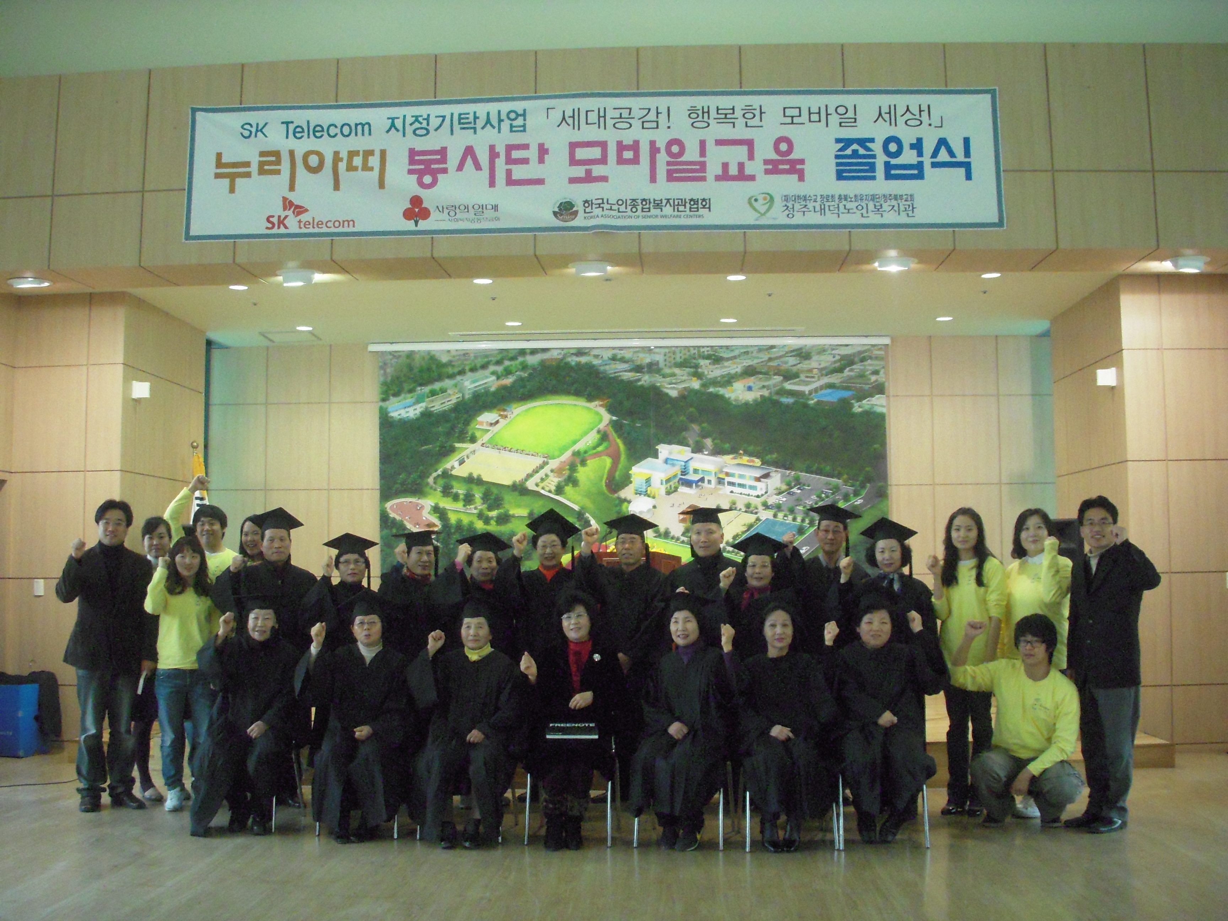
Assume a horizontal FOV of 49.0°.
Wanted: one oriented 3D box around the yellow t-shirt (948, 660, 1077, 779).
[{"bbox_3d":[2.077,1.328,6.974,0.660,0.600,0.380,-1,-4,9],"label":"yellow t-shirt"}]

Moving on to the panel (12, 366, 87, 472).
[{"bbox_3d":[-4.373,-0.319,10.461,0.655,0.850,0.030,-1,-4,3],"label":"panel"}]

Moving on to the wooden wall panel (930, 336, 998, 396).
[{"bbox_3d":[3.144,-0.849,12.104,0.605,0.550,0.040,-1,-4,3],"label":"wooden wall panel"}]

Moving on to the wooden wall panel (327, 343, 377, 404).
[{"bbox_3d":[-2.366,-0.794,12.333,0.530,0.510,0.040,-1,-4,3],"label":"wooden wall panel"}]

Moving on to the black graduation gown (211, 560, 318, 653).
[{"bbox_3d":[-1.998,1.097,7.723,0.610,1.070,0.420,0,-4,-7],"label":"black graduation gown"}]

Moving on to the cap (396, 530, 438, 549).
[{"bbox_3d":[-1.141,0.465,7.821,0.290,0.130,0.280,2,-11,-8],"label":"cap"}]

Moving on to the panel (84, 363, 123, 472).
[{"bbox_3d":[-3.702,-0.313,9.779,0.280,0.790,0.040,-1,-4,3],"label":"panel"}]

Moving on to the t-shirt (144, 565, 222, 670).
[{"bbox_3d":[-2.434,0.894,7.634,0.430,0.580,0.270,1,-4,-12],"label":"t-shirt"}]

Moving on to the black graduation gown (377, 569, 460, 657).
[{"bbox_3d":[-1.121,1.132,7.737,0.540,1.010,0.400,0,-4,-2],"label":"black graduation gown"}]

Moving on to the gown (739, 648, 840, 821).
[{"bbox_3d":[0.848,1.341,6.598,0.520,0.790,0.530,-1,-4,3],"label":"gown"}]

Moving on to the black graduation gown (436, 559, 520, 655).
[{"bbox_3d":[-0.758,1.115,7.797,0.530,1.120,0.400,0,-4,-1],"label":"black graduation gown"}]

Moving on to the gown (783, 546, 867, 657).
[{"bbox_3d":[1.242,1.071,7.879,0.550,1.130,0.400,-1,-4,3],"label":"gown"}]

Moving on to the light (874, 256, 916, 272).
[{"bbox_3d":[1.794,-1.233,8.638,0.260,0.080,0.260,-1,-4,3],"label":"light"}]

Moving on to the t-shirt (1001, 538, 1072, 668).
[{"bbox_3d":[2.290,0.772,7.306,0.400,0.710,0.270,-1,-4,9],"label":"t-shirt"}]

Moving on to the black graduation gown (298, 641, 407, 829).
[{"bbox_3d":[-1.353,1.420,7.005,0.570,0.940,0.550,0,-4,-3],"label":"black graduation gown"}]

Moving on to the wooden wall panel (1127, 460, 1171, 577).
[{"bbox_3d":[3.675,0.389,9.262,0.300,0.800,0.040,-1,-4,3],"label":"wooden wall panel"}]

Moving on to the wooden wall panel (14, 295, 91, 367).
[{"bbox_3d":[-4.115,-0.958,9.893,0.600,0.550,0.040,-1,-4,3],"label":"wooden wall panel"}]

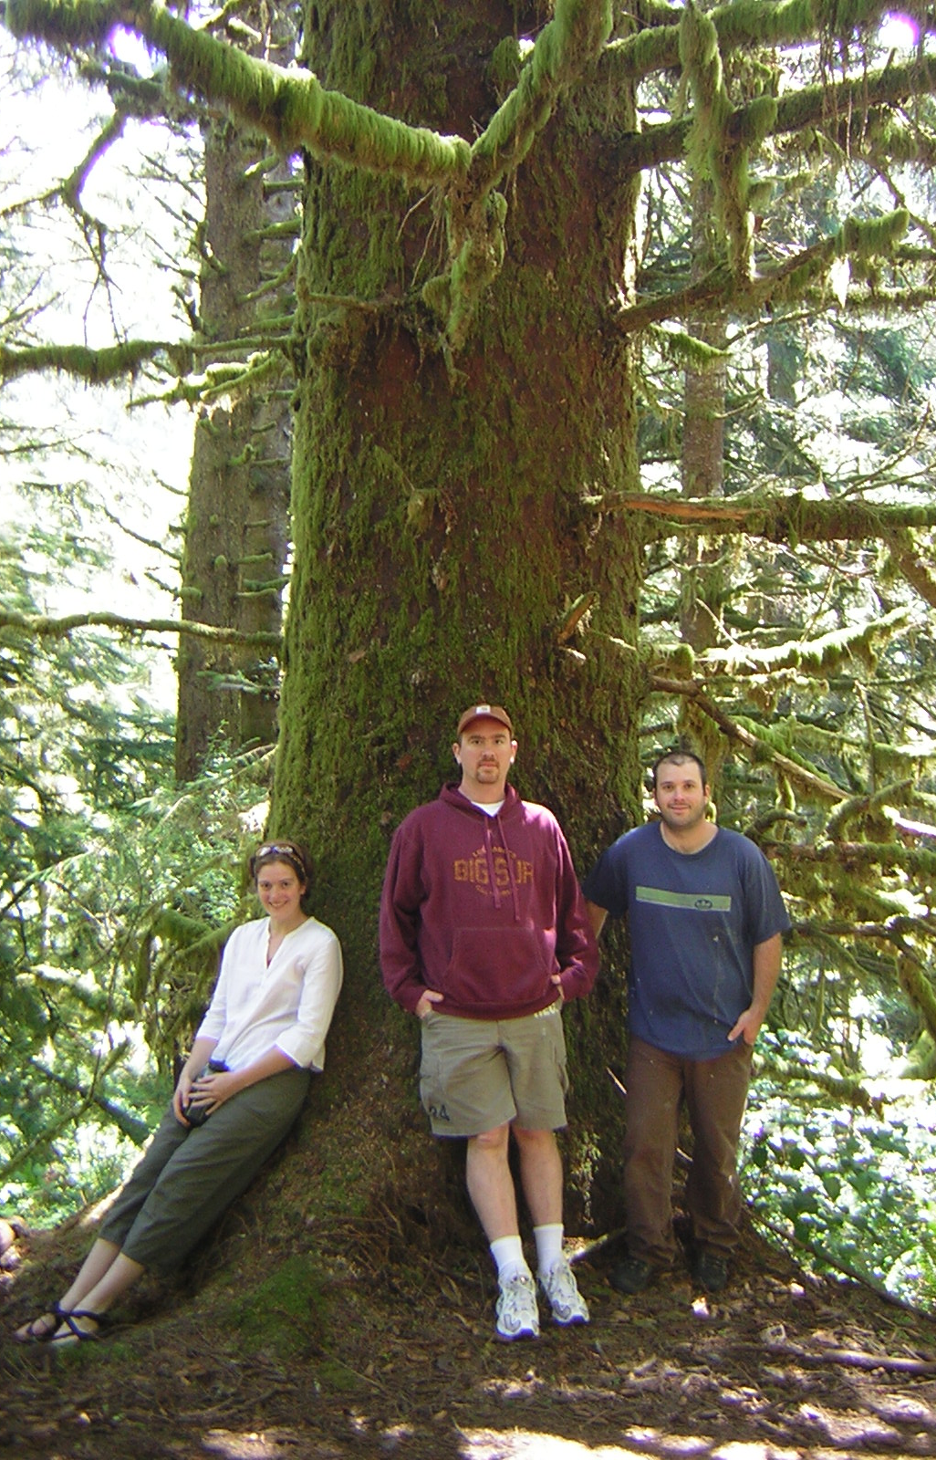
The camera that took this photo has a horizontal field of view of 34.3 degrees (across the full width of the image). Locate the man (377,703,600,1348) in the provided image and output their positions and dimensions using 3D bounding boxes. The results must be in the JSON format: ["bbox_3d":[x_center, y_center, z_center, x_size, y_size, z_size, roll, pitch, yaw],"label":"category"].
[{"bbox_3d":[0.069,0.819,4.460,0.620,1.810,0.520,-2,-10,-3],"label":"man"}]

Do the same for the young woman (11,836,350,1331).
[{"bbox_3d":[-0.812,1.115,4.630,0.520,1.600,0.600,8,-16,39],"label":"young woman"}]

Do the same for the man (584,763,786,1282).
[{"bbox_3d":[0.695,0.905,4.830,0.630,1.710,0.420,-1,-6,10],"label":"man"}]

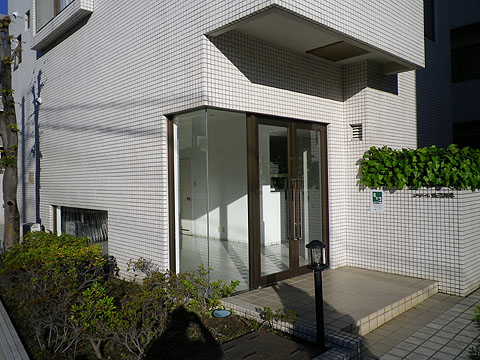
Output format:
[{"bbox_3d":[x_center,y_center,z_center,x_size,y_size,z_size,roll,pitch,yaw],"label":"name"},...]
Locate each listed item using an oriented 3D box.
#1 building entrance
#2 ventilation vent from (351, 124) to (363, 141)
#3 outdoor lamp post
[{"bbox_3d":[0.215,0.283,5.113,2.210,2.100,0.710,-2,1,-44],"label":"building entrance"},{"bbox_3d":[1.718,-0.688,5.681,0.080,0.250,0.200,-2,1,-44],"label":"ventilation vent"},{"bbox_3d":[0.668,0.989,3.320,0.170,0.930,0.170,-1,1,0],"label":"outdoor lamp post"}]

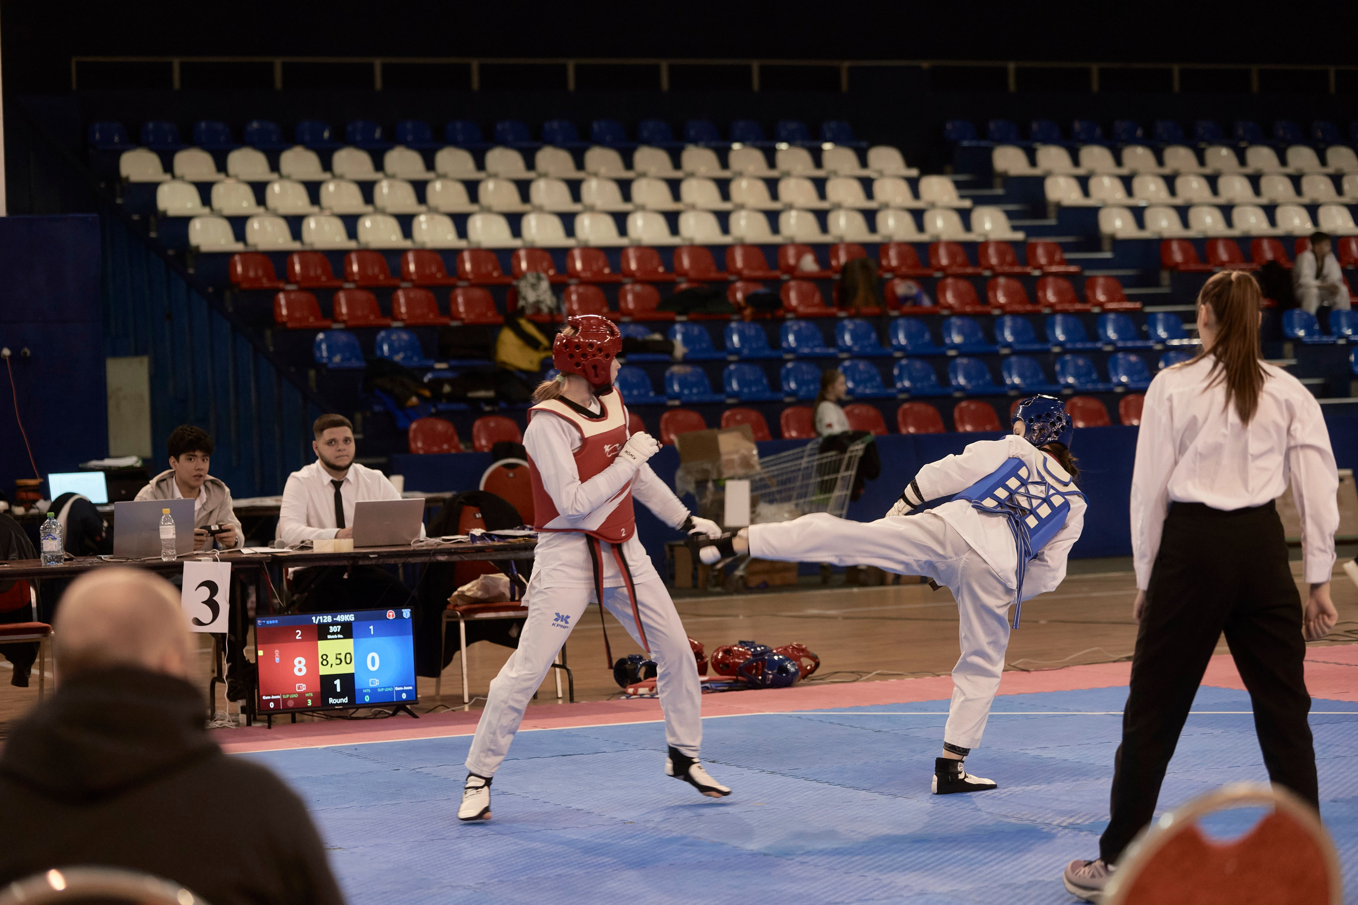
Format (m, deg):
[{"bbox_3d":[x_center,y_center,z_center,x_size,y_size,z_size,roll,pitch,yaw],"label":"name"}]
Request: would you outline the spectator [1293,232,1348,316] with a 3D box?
[{"bbox_3d":[5.642,-1.443,33.021,0.480,0.980,0.620,-2,2,-19],"label":"spectator"}]

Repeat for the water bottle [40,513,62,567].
[{"bbox_3d":[-2.630,0.364,15.800,0.088,0.222,0.088,-2,2,-25],"label":"water bottle"}]

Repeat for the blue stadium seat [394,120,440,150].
[{"bbox_3d":[-2.373,-2.949,34.818,0.395,0.295,0.360,-2,2,-25],"label":"blue stadium seat"}]

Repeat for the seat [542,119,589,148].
[{"bbox_3d":[-1.018,-2.924,34.678,0.405,0.295,0.360,-2,2,-27],"label":"seat"}]

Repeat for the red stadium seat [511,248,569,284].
[{"bbox_3d":[-1.103,-1.474,29.716,0.420,0.300,0.380,-2,2,-26],"label":"red stadium seat"}]

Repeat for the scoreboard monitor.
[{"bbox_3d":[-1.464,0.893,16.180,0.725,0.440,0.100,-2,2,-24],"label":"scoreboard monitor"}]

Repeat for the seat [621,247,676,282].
[{"bbox_3d":[-0.232,-1.592,31.593,0.395,0.295,0.360,-2,2,-25],"label":"seat"}]

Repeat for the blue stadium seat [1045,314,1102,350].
[{"bbox_3d":[3.075,-0.939,29.250,0.360,0.285,0.375,-2,2,-25],"label":"blue stadium seat"}]

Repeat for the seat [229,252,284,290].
[{"bbox_3d":[-3.224,-1.382,28.760,0.370,0.290,0.345,-2,2,-25],"label":"seat"}]

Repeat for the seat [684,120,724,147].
[{"bbox_3d":[0.300,-3.058,36.093,0.395,0.295,0.360,-2,2,-25],"label":"seat"}]

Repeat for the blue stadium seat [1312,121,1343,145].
[{"bbox_3d":[6.889,-3.329,39.235,0.395,0.295,0.360,-2,2,-25],"label":"blue stadium seat"}]

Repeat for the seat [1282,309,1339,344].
[{"bbox_3d":[5.127,-1.025,30.622,0.370,0.277,0.350,-2,2,-25],"label":"seat"}]

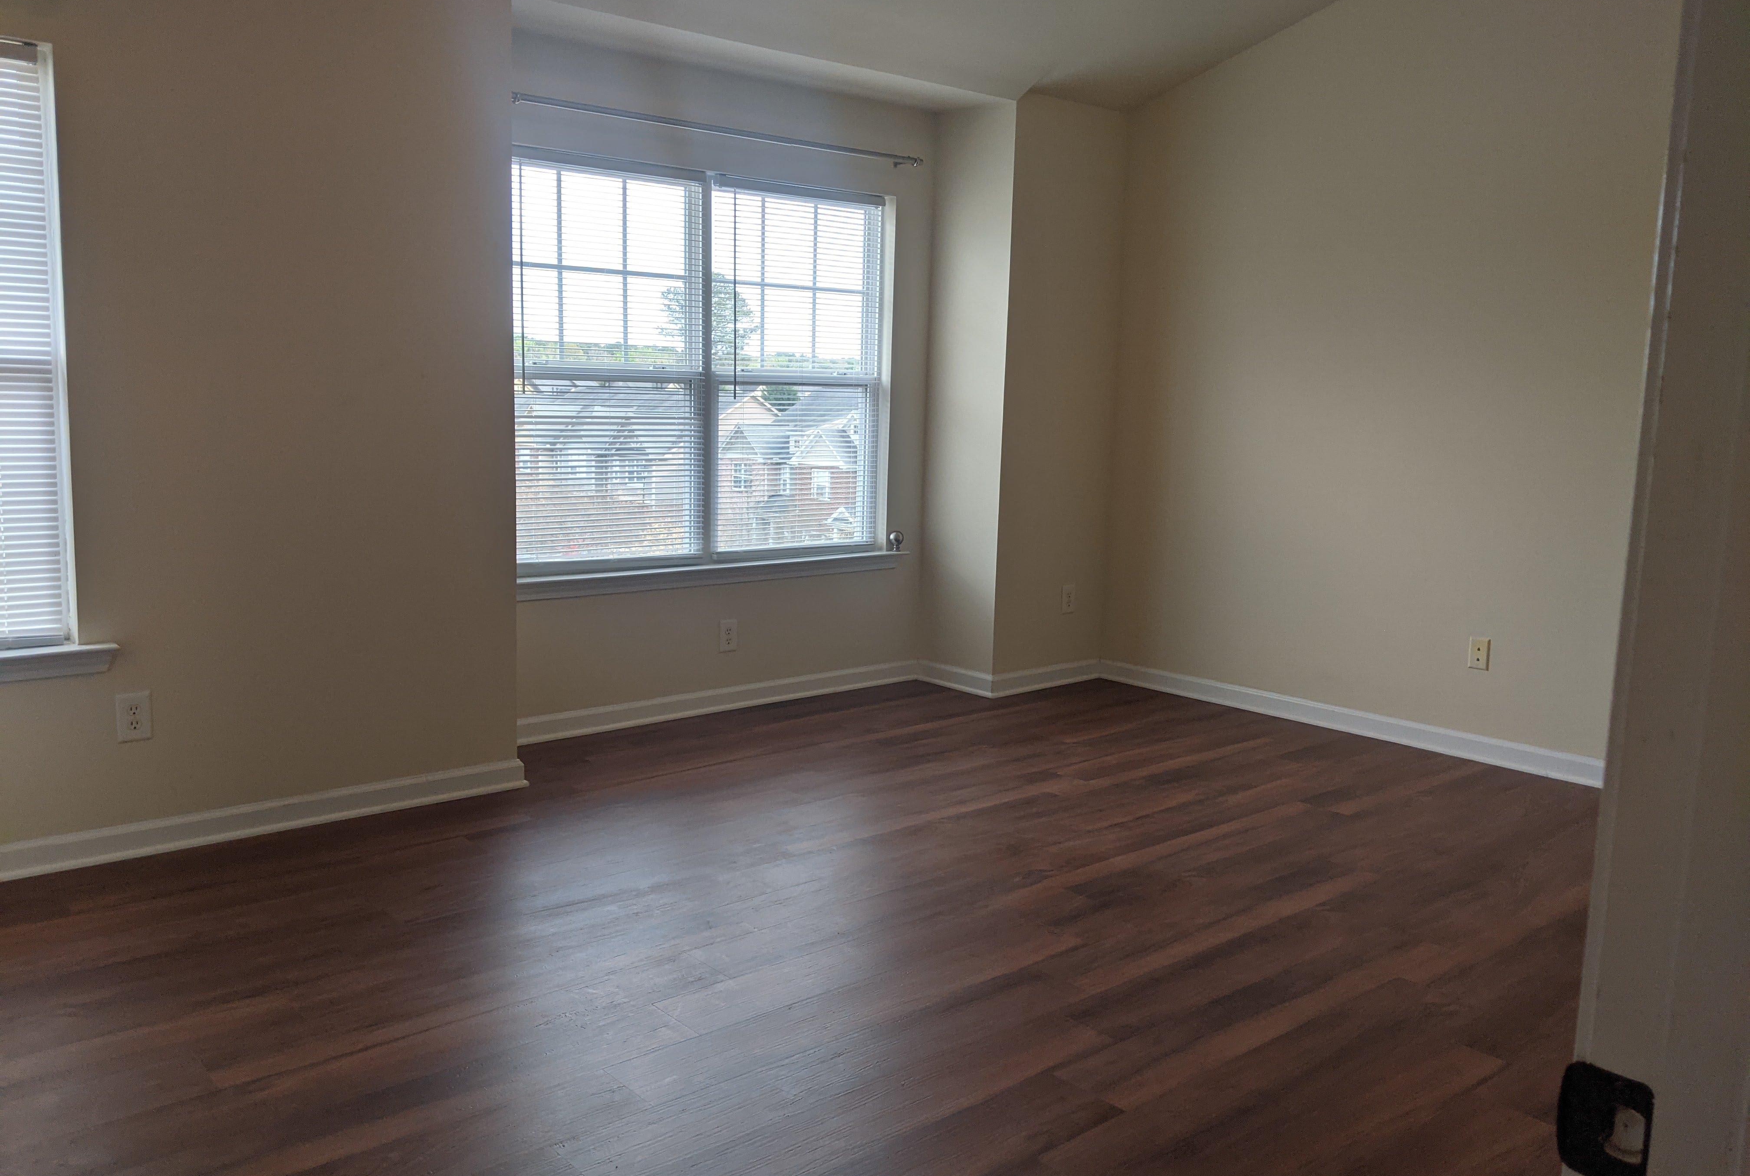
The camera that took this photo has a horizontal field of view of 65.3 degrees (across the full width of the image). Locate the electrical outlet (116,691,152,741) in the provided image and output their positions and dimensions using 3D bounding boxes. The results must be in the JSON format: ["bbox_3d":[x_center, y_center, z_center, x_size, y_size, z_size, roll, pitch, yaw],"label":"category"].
[{"bbox_3d":[-1.938,0.338,3.577,0.080,0.127,0.012,-5,10,-40],"label":"electrical outlet"}]

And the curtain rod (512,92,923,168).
[{"bbox_3d":[-0.550,-1.681,5.062,1.900,0.050,0.110,-5,10,-40],"label":"curtain rod"}]

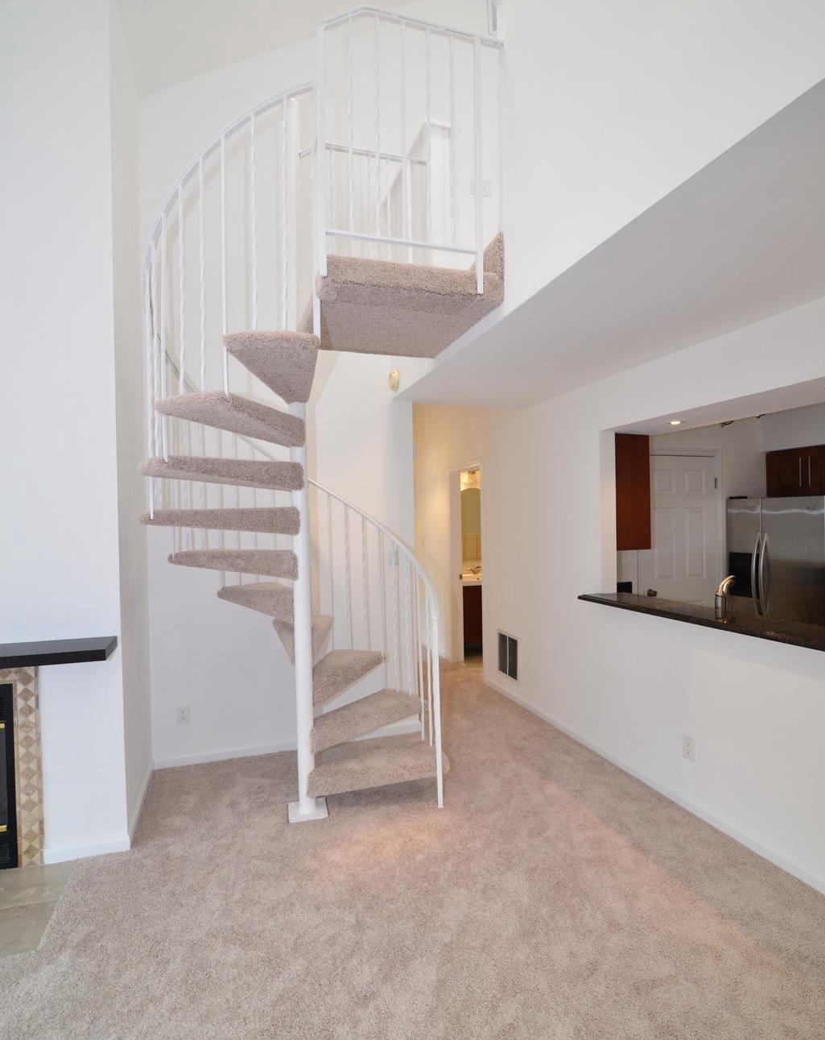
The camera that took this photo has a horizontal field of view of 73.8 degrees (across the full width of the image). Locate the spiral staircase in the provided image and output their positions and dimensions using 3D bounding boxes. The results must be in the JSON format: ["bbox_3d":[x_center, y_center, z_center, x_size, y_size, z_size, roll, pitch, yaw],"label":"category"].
[{"bbox_3d":[-0.568,-0.223,2.896,1.507,3.598,1.674,-1,1,-19],"label":"spiral staircase"}]

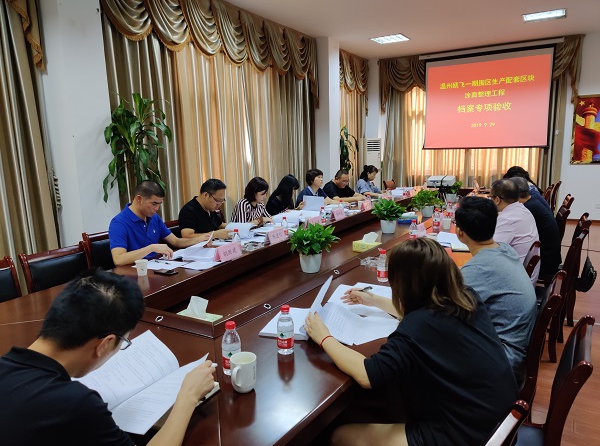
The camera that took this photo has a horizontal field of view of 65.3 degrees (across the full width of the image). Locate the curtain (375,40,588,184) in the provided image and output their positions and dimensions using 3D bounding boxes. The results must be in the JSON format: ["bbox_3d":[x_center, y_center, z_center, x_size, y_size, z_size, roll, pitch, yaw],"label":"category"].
[{"bbox_3d":[3.423,-1.761,9.503,3.793,3.409,0.250,4,10,31],"label":"curtain"}]

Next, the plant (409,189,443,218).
[{"bbox_3d":[1.367,-0.213,4.988,0.370,0.300,0.360,4,11,29],"label":"plant"}]

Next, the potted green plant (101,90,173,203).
[{"bbox_3d":[-1.370,-0.119,4.117,0.580,1.950,0.580,4,11,29],"label":"potted green plant"}]

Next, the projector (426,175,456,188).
[{"bbox_3d":[2.056,-0.603,6.799,0.360,0.105,0.260,4,15,31],"label":"projector"}]

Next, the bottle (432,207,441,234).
[{"bbox_3d":[1.172,-0.040,3.989,0.062,0.177,0.062,4,11,29],"label":"bottle"}]

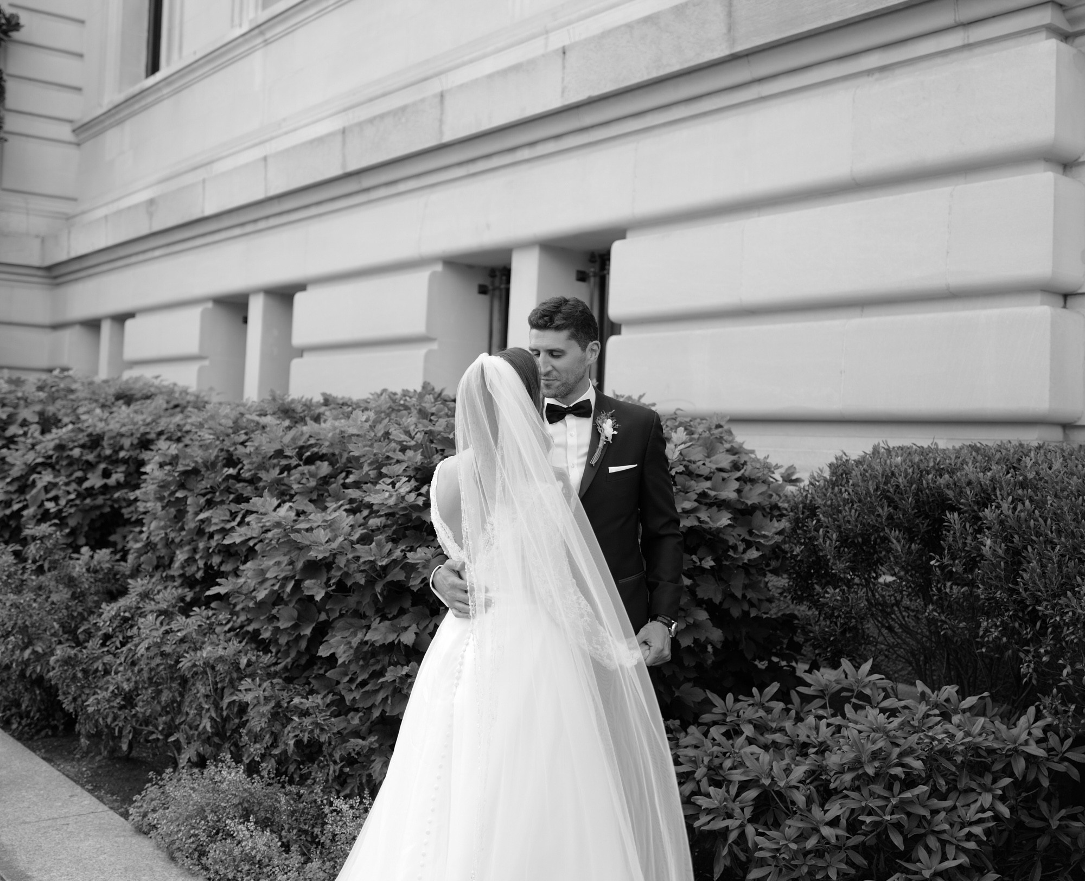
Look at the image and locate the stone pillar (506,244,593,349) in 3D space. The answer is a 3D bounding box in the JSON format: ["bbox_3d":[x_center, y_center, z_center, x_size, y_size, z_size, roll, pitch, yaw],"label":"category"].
[{"bbox_3d":[0.035,-0.629,8.381,0.432,1.239,0.298,2,0,-38],"label":"stone pillar"}]

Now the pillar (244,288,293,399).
[{"bbox_3d":[-2.451,-0.710,11.617,0.432,1.249,0.322,2,0,-38],"label":"pillar"}]

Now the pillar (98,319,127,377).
[{"bbox_3d":[-4.930,-0.785,14.842,0.432,1.249,0.312,2,0,-38],"label":"pillar"}]

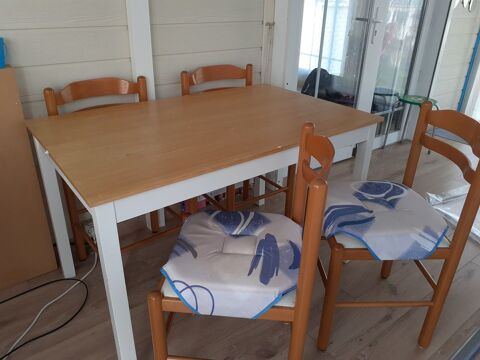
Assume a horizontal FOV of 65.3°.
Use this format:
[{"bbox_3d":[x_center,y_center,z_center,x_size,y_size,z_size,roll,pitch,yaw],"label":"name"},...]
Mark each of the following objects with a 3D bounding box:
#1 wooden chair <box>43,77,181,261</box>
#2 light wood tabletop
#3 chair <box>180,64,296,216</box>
[{"bbox_3d":[-0.500,0.026,1.674,0.445,0.868,0.485,-19,33,-35],"label":"wooden chair"},{"bbox_3d":[-0.113,-0.239,1.543,1.255,0.025,0.782,-18,33,-34],"label":"light wood tabletop"},{"bbox_3d":[0.003,-0.135,2.021,0.445,0.868,0.485,-18,32,-33],"label":"chair"}]

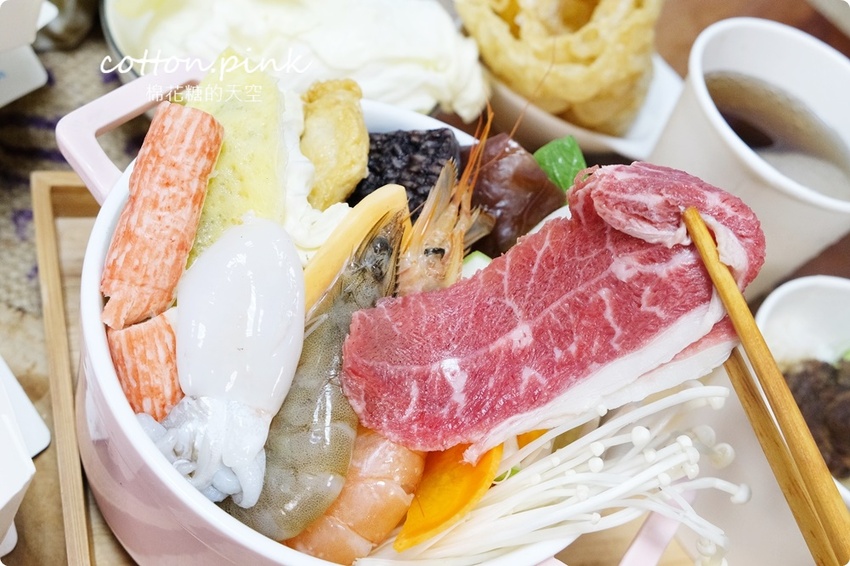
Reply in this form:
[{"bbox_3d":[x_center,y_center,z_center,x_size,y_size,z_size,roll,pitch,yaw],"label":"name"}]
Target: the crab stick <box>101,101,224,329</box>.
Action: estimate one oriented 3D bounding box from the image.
[{"bbox_3d":[-0.082,-0.023,0.281,0.021,0.017,0.068,14,62,-14],"label":"crab stick"}]

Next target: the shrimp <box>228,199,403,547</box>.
[{"bbox_3d":[-0.027,0.023,0.266,0.028,0.020,0.100,22,61,-4],"label":"shrimp"}]

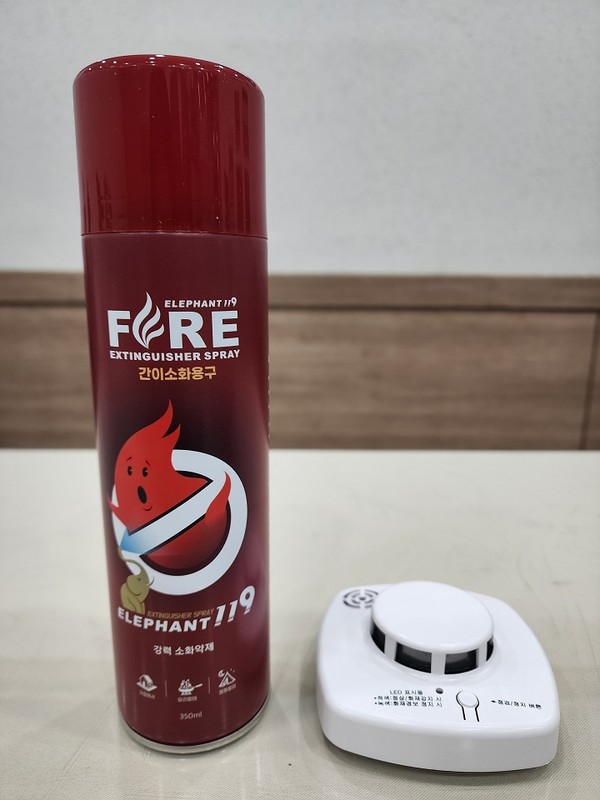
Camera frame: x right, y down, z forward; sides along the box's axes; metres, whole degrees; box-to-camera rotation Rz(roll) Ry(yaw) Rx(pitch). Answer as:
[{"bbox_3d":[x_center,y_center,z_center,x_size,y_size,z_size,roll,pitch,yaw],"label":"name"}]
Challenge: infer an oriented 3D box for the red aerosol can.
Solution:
[{"bbox_3d":[-0.045,0.010,0.210,0.066,0.244,0.066,-2,13,-10],"label":"red aerosol can"}]

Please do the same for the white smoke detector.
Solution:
[{"bbox_3d":[0.058,0.109,0.240,0.098,0.039,0.096,2,13,6],"label":"white smoke detector"}]

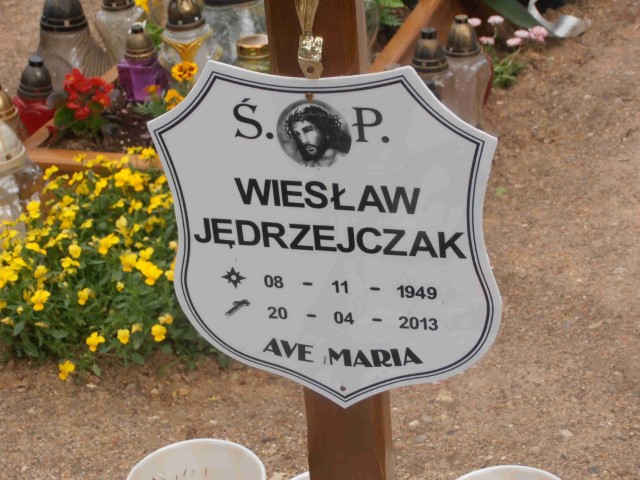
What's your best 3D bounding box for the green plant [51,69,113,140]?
[{"bbox_3d":[-0.472,-0.268,3.220,0.122,0.135,0.120,-7,25,-8],"label":"green plant"}]

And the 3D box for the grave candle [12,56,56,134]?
[{"bbox_3d":[-0.592,-0.273,3.400,0.095,0.220,0.095,-8,25,-9],"label":"grave candle"}]

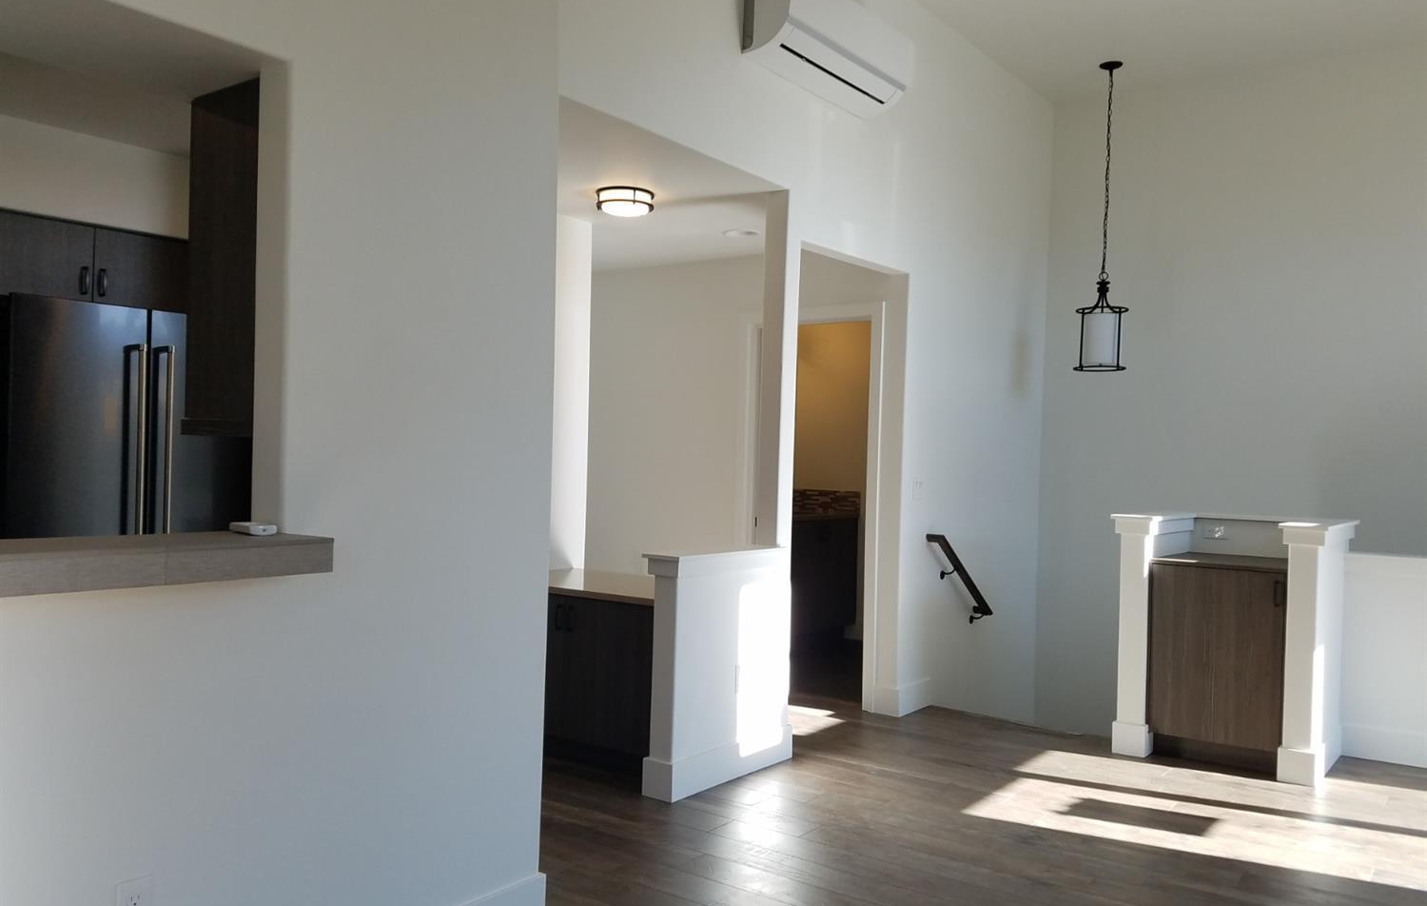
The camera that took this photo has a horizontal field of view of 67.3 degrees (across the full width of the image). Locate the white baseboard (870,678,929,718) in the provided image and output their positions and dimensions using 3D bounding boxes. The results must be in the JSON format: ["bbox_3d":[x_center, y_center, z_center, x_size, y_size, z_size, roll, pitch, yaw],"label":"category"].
[{"bbox_3d":[0.985,1.259,5.582,0.145,0.145,0.359,1,0,37],"label":"white baseboard"}]

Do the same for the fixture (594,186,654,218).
[{"bbox_3d":[-0.380,-1.090,4.675,0.257,0.084,0.257,1,0,0],"label":"fixture"}]

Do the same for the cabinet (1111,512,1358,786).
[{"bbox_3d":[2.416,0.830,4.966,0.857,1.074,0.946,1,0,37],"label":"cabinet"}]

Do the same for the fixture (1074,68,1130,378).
[{"bbox_3d":[2.288,-1.372,6.252,0.305,1.788,0.305,1,0,37],"label":"fixture"}]

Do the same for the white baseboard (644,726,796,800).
[{"bbox_3d":[0.036,1.238,4.352,0.143,0.138,0.812,1,0,37],"label":"white baseboard"}]

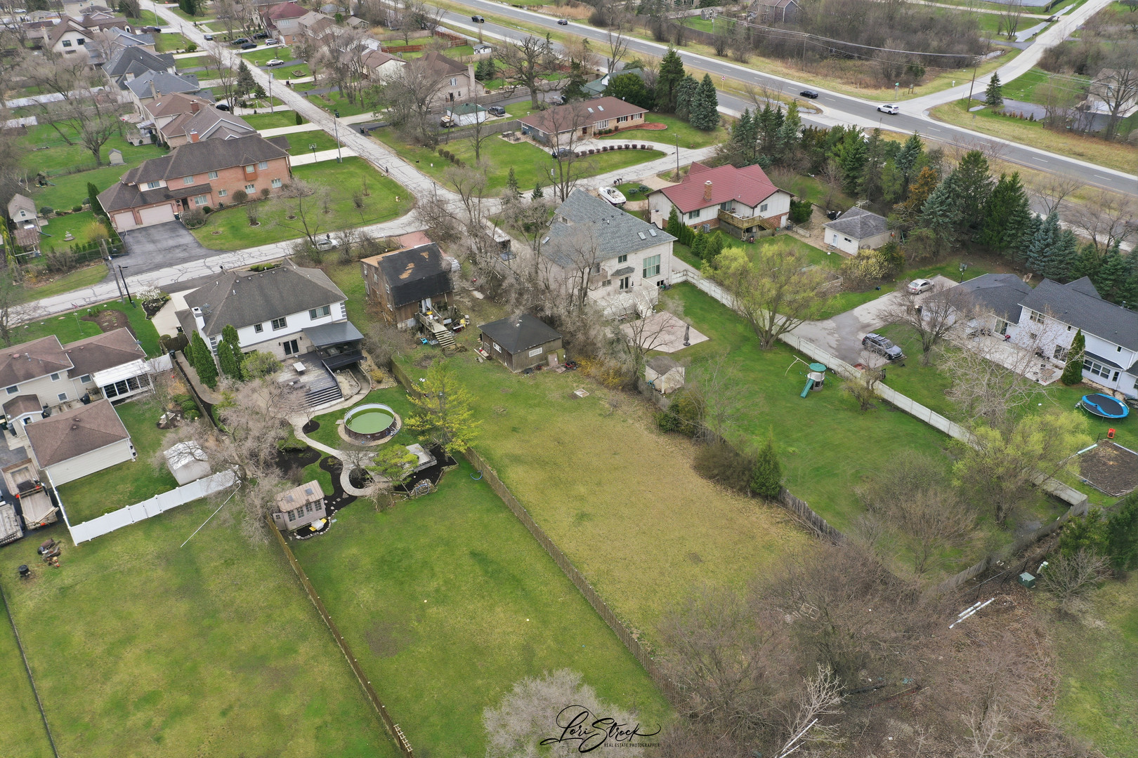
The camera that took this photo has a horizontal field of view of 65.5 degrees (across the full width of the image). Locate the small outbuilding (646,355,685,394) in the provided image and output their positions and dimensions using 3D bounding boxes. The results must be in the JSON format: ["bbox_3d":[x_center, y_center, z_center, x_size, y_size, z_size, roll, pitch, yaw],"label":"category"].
[{"bbox_3d":[11.090,-0.760,101.480,3.220,2.910,2.950,-21,36,-27],"label":"small outbuilding"}]

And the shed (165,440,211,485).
[{"bbox_3d":[-39.070,8.440,90.780,3.190,2.370,3.680,-23,37,-29],"label":"shed"}]

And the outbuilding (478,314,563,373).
[{"bbox_3d":[-5.774,-5.161,108.093,7.100,4.100,7.900,-20,36,-27],"label":"outbuilding"}]

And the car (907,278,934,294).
[{"bbox_3d":[49.660,-13.480,124.300,4.550,1.460,1.800,-19,37,-27],"label":"car"}]

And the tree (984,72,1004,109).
[{"bbox_3d":[90.820,-61.150,187.700,4.060,7.970,4.060,-20,36,-25],"label":"tree"}]

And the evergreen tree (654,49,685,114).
[{"bbox_3d":[22.074,-64.081,189.440,6.461,13.218,6.461,-2,31,0],"label":"evergreen tree"}]

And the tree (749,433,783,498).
[{"bbox_3d":[18.770,7.950,83.150,3.330,7.010,3.330,-2,32,1],"label":"tree"}]

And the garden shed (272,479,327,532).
[{"bbox_3d":[-25.280,11.780,83.630,3.800,3.280,2.600,-21,36,-27],"label":"garden shed"}]

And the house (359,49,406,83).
[{"bbox_3d":[-47.220,-79.400,224.400,9.490,7.000,14.140,-20,37,-28],"label":"house"}]

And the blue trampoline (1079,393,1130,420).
[{"bbox_3d":[59.510,3.330,98.080,4.600,0.950,4.600,-20,37,-28],"label":"blue trampoline"}]

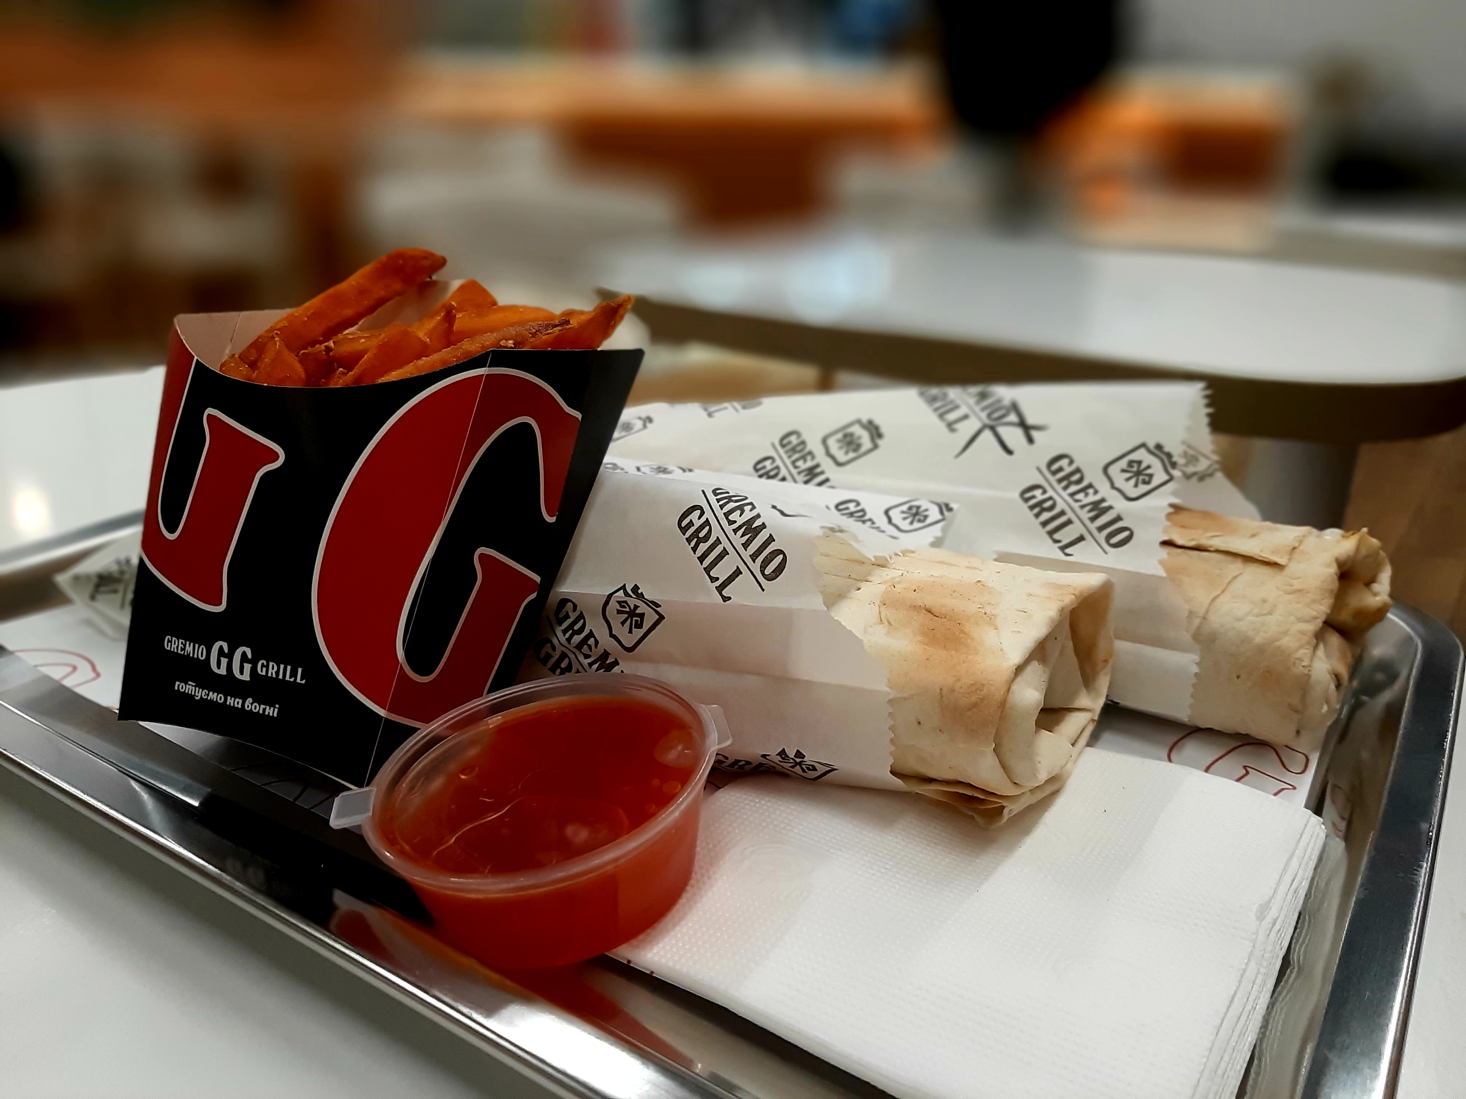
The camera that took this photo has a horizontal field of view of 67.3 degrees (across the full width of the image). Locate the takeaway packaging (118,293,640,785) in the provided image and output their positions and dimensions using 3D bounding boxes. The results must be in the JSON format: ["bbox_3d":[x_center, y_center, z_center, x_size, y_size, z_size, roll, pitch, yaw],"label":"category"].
[{"bbox_3d":[-0.094,-0.008,0.284,0.111,0.130,0.056,10,-1,21],"label":"takeaway packaging"}]

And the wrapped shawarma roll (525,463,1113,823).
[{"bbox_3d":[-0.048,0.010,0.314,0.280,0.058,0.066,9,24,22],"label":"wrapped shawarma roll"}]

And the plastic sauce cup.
[{"bbox_3d":[-0.038,0.058,0.232,0.075,0.029,0.073,-6,26,3],"label":"plastic sauce cup"}]

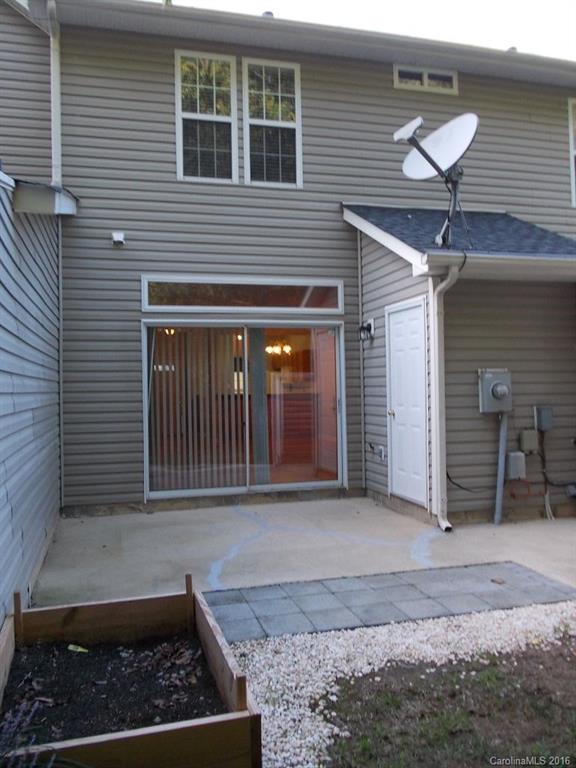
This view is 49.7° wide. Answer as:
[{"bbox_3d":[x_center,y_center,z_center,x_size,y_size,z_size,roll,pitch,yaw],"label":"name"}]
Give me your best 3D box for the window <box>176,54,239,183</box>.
[{"bbox_3d":[-0.943,-3.118,7.267,0.716,1.516,0.080,-1,0,-15],"label":"window"}]

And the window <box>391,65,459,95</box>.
[{"bbox_3d":[1.782,-3.912,7.981,0.895,0.305,0.080,-1,0,-15],"label":"window"}]

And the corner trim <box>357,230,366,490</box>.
[{"bbox_3d":[0.929,-0.288,7.707,0.054,3.255,0.050,-1,0,-15],"label":"corner trim"}]

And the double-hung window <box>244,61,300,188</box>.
[{"bbox_3d":[-0.175,-3.131,7.466,0.719,1.523,0.080,-1,0,-15],"label":"double-hung window"}]

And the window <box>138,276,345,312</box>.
[{"bbox_3d":[-0.488,-1.054,7.364,2.420,0.424,0.080,-1,0,-15],"label":"window"}]

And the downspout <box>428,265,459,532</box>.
[{"bbox_3d":[1.504,0.157,5.760,0.115,2.440,0.400,-1,0,-15],"label":"downspout"}]

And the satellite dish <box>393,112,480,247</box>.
[{"bbox_3d":[1.390,-1.901,5.781,0.988,1.158,0.822,-1,0,-38],"label":"satellite dish"}]

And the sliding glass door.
[{"bbox_3d":[-0.473,0.298,7.364,2.327,1.990,0.100,-1,0,-15],"label":"sliding glass door"}]

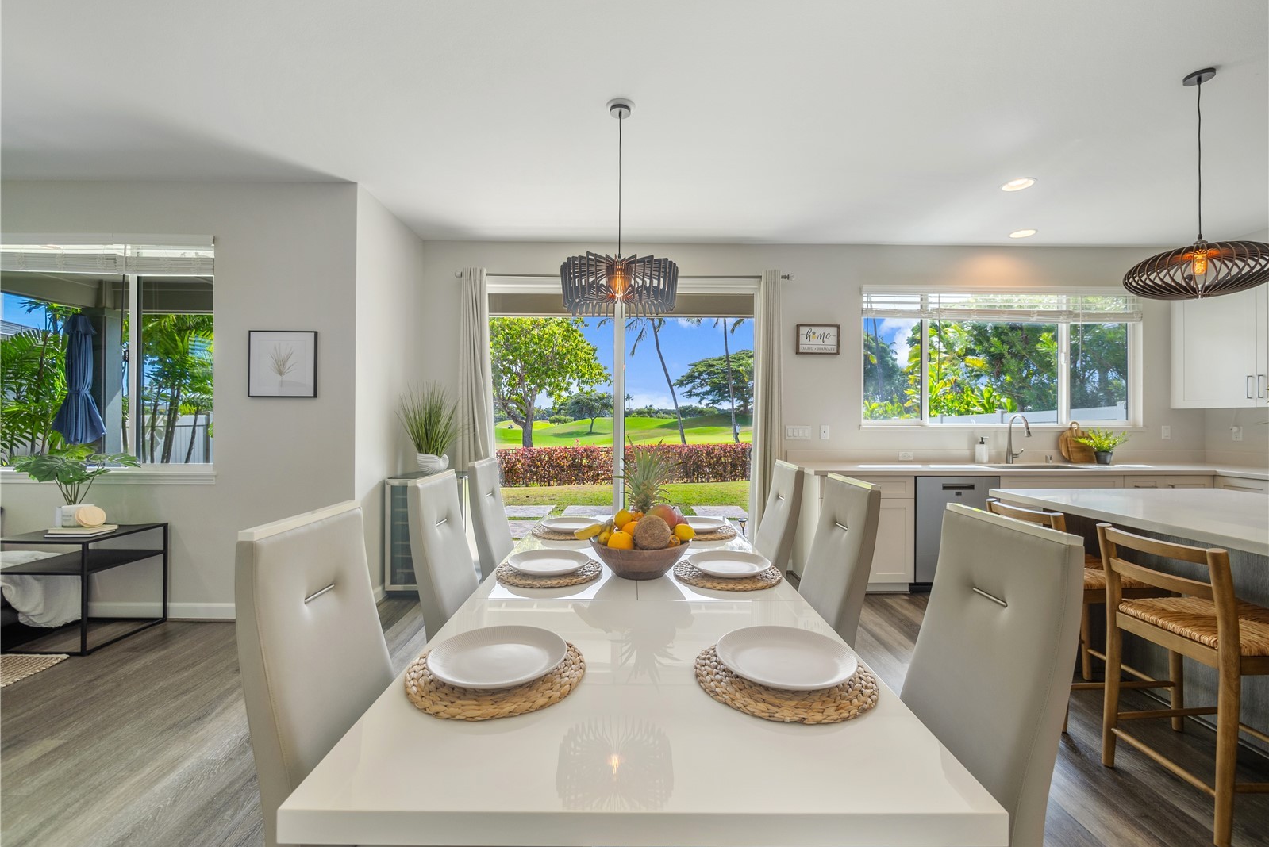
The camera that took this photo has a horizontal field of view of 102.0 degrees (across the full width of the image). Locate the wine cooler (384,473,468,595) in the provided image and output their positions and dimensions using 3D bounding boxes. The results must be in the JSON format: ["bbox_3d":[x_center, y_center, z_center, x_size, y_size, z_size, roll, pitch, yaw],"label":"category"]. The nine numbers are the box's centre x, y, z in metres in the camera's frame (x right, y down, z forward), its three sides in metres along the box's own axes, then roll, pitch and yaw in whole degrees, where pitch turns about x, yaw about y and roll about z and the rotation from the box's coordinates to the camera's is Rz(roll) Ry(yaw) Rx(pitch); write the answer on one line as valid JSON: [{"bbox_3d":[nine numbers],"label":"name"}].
[{"bbox_3d":[-1.423,0.808,3.733,0.545,0.850,0.480,0,1,-1],"label":"wine cooler"}]

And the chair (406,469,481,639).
[{"bbox_3d":[-0.400,0.708,1.685,0.580,1.060,0.430,0,1,0],"label":"chair"}]

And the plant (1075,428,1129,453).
[{"bbox_3d":[3.735,0.141,4.097,0.410,0.210,0.310,0,1,0],"label":"plant"}]

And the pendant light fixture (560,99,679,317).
[{"bbox_3d":[-0.068,-1.000,2.369,0.545,0.948,0.545,0,1,-1],"label":"pendant light fixture"}]

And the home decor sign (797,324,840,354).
[{"bbox_3d":[1.512,-0.692,4.228,0.354,0.246,0.030,0,1,0],"label":"home decor sign"}]

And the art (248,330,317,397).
[{"bbox_3d":[-2.162,-0.363,3.160,0.410,0.415,0.025,0,1,-1],"label":"art"}]

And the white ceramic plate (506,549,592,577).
[{"bbox_3d":[-0.304,0.494,1.823,0.295,0.027,0.295,0,1,-1],"label":"white ceramic plate"}]

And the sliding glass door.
[{"bbox_3d":[-0.107,0.013,4.330,2.360,2.420,0.130,0,1,-1],"label":"sliding glass door"}]

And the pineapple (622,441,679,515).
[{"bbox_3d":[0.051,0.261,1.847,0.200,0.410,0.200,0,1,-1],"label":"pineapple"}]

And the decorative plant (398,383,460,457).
[{"bbox_3d":[-1.515,-0.026,3.790,0.460,0.560,0.410,0,1,0],"label":"decorative plant"}]

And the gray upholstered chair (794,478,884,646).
[{"bbox_3d":[0.516,0.753,1.882,0.600,1.060,0.430,0,1,-1],"label":"gray upholstered chair"}]

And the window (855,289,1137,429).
[{"bbox_3d":[3.092,-0.551,4.342,2.391,1.155,0.120,0,1,-1],"label":"window"}]

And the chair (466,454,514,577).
[{"bbox_3d":[-0.404,0.702,2.265,0.580,1.060,0.430,0,1,0],"label":"chair"}]

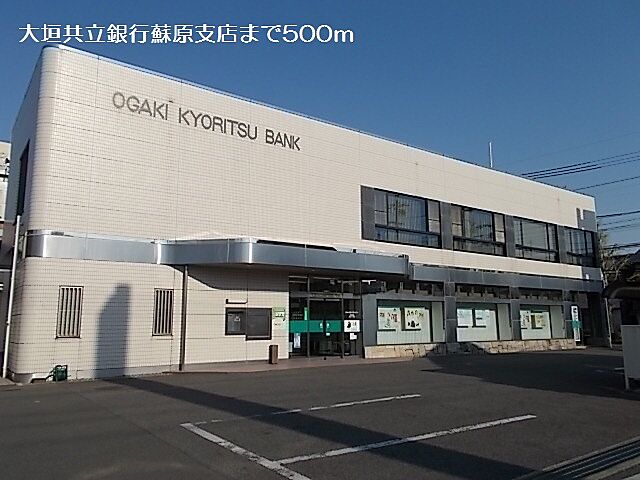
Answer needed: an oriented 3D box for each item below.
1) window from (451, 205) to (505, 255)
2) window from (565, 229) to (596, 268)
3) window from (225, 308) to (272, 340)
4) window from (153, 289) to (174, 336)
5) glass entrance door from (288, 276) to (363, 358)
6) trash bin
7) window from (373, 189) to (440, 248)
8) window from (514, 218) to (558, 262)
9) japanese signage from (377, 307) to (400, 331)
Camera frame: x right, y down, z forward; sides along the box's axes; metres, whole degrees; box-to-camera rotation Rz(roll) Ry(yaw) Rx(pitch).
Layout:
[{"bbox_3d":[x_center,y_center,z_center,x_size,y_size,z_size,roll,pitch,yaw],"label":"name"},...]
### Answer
[{"bbox_3d":[7.479,-0.374,22.497,3.918,2.055,0.150,6,-11,-34],"label":"window"},{"bbox_3d":[15.011,0.414,27.692,3.444,2.141,0.150,6,-11,-34],"label":"window"},{"bbox_3d":[-2.207,2.648,15.058,1.623,0.996,0.150,6,-11,-34],"label":"window"},{"bbox_3d":[-4.414,2.046,13.594,0.535,1.315,0.120,6,-11,-34],"label":"window"},{"bbox_3d":[0.266,2.729,17.038,3.158,2.791,0.200,6,-11,-34],"label":"glass entrance door"},{"bbox_3d":[-1.409,3.491,14.624,0.208,0.534,0.200,6,-11,-34],"label":"trash bin"},{"bbox_3d":[3.705,-0.813,19.902,3.886,2.075,0.150,6,-11,-34],"label":"window"},{"bbox_3d":[11.343,0.037,25.161,4.101,2.073,0.150,6,-11,-34],"label":"window"},{"bbox_3d":[2.721,3.064,18.657,1.199,0.857,0.030,6,-11,-34],"label":"japanese signage"}]

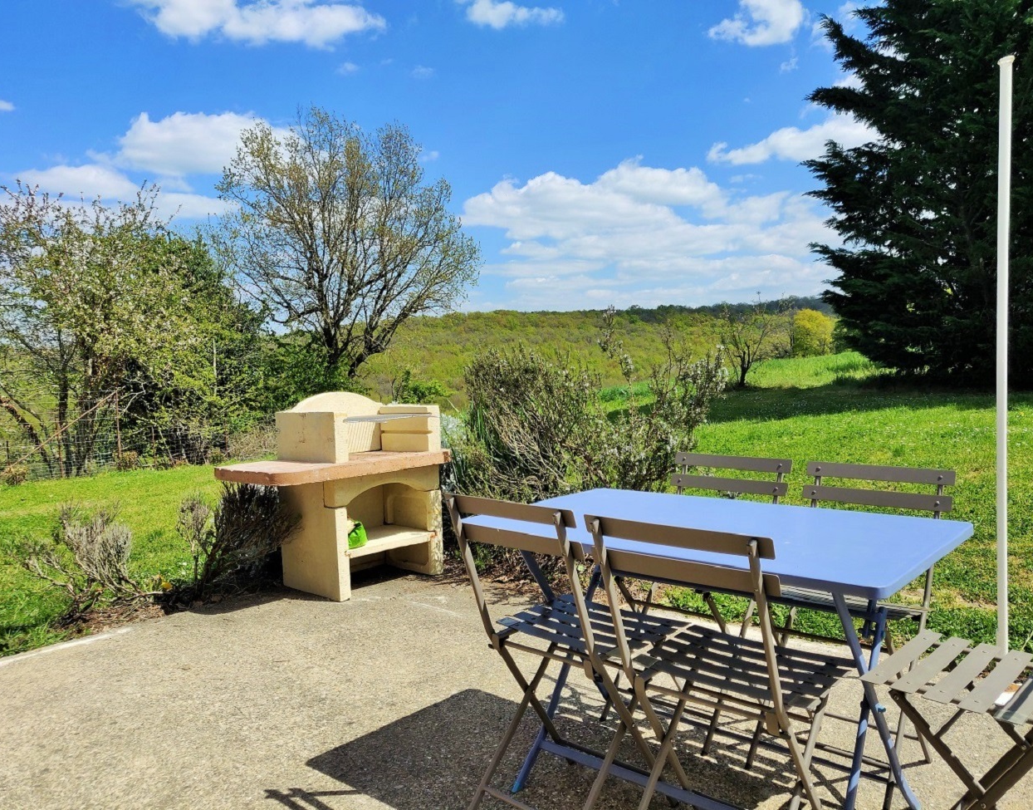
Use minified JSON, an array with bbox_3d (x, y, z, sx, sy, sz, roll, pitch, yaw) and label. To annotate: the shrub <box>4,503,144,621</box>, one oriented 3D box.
[{"bbox_3d":[-2.206,0.774,3.880,0.620,0.530,0.550,-1,2,0],"label":"shrub"}]

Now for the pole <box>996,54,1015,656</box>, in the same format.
[{"bbox_3d":[1.646,-0.076,2.633,0.060,2.166,0.060,-1,2,0],"label":"pole"}]

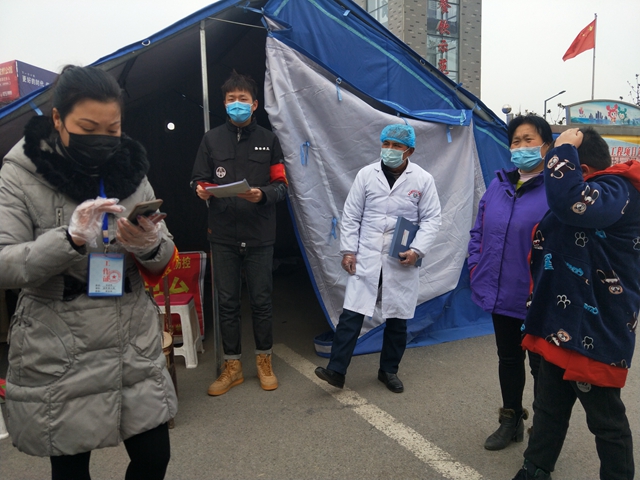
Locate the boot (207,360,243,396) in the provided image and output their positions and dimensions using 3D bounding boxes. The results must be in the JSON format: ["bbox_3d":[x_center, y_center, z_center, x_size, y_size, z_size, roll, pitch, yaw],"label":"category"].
[{"bbox_3d":[-0.564,0.818,2.730,0.275,0.160,0.110,-8,10,-44],"label":"boot"}]

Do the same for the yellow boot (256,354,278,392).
[{"bbox_3d":[-0.315,0.788,2.750,0.110,0.160,0.275,-3,7,-15],"label":"yellow boot"}]

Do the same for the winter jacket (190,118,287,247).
[{"bbox_3d":[-0.451,-0.316,2.560,0.530,0.720,0.380,0,7,2],"label":"winter jacket"}]

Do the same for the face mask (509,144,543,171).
[{"bbox_3d":[0.885,-0.353,1.990,0.140,0.115,0.090,6,10,44],"label":"face mask"}]

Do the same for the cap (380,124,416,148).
[{"bbox_3d":[0.465,-0.611,2.740,0.200,0.150,0.230,6,9,42],"label":"cap"}]

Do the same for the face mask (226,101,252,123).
[{"bbox_3d":[-0.438,-0.695,2.500,0.140,0.120,0.090,-1,7,-4],"label":"face mask"}]

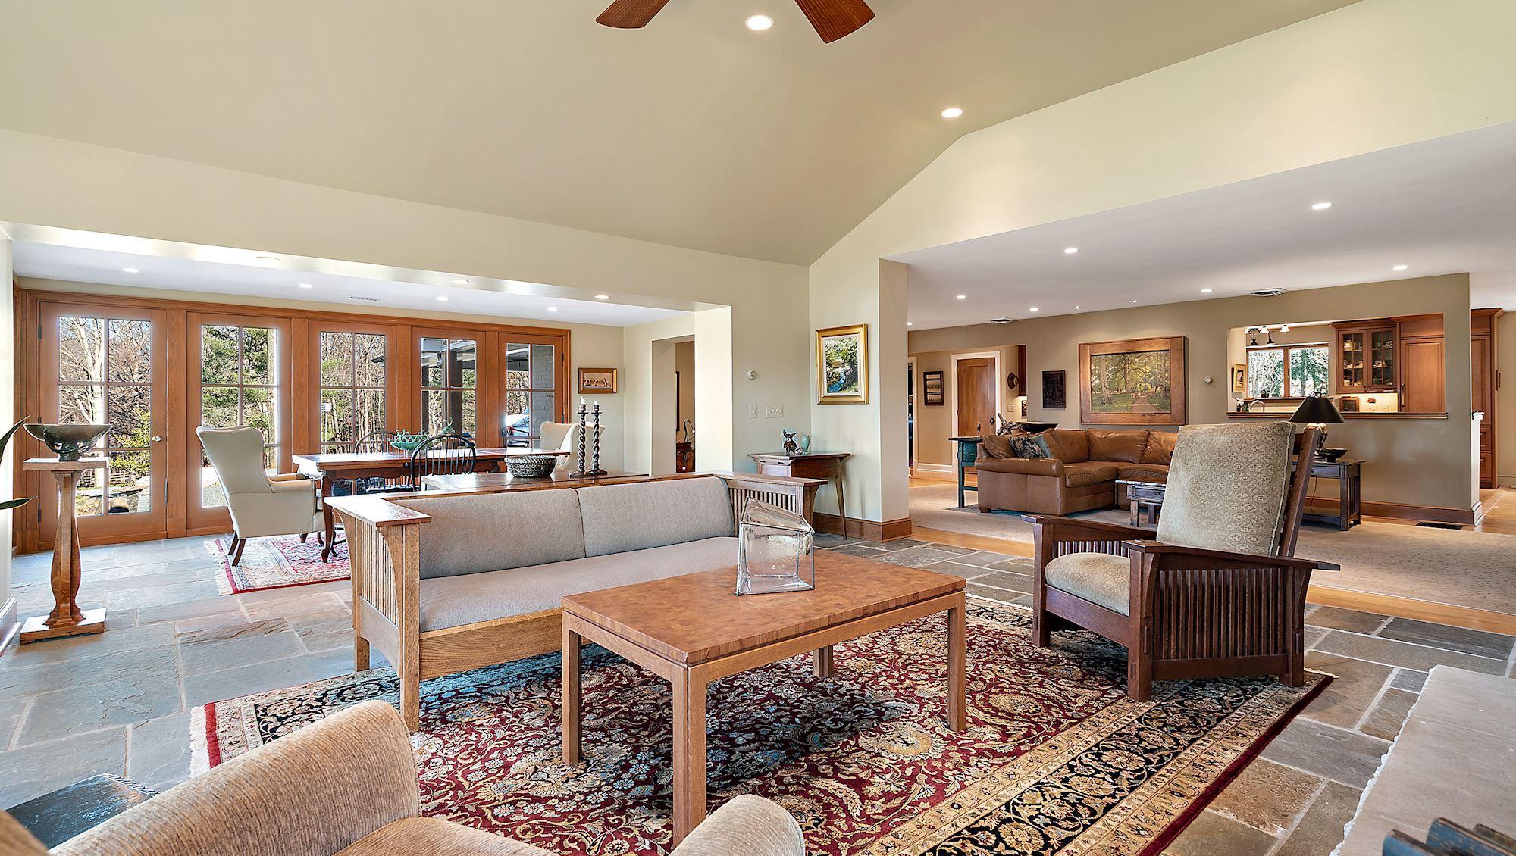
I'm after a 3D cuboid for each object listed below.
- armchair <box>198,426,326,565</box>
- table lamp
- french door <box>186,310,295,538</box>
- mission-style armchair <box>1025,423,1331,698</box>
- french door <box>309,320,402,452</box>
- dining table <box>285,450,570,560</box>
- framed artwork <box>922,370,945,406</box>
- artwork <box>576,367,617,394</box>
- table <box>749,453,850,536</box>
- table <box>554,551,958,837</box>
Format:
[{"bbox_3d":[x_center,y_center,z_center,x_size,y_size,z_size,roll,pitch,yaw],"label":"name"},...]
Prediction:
[{"bbox_3d":[-3.889,0.501,5.346,0.800,1.040,0.700,-1,2,-37],"label":"armchair"},{"bbox_3d":[5.476,0.000,6.592,0.430,0.630,0.430,-1,1,-39],"label":"table lamp"},{"bbox_3d":[-4.942,-0.061,6.456,0.800,2.040,0.050,-1,2,-37],"label":"french door"},{"bbox_3d":[1.763,0.506,2.922,0.930,1.040,0.790,-1,1,-12],"label":"mission-style armchair"},{"bbox_3d":[-4.161,-0.045,6.948,0.790,2.040,0.050,-1,1,-39],"label":"french door"},{"bbox_3d":[-2.878,0.619,6.087,2.060,0.760,1.070,-1,2,-37],"label":"dining table"},{"bbox_3d":[3.050,-0.688,11.700,0.040,0.600,0.400,-1,1,-39],"label":"framed artwork"},{"bbox_3d":[-2.030,-0.599,8.608,0.530,0.320,0.040,-1,1,-39],"label":"artwork"},{"bbox_3d":[0.356,0.607,5.785,0.730,0.745,0.570,-1,1,-39],"label":"table"},{"bbox_3d":[0.051,0.807,2.284,1.174,0.538,0.721,-1,2,-40],"label":"table"}]

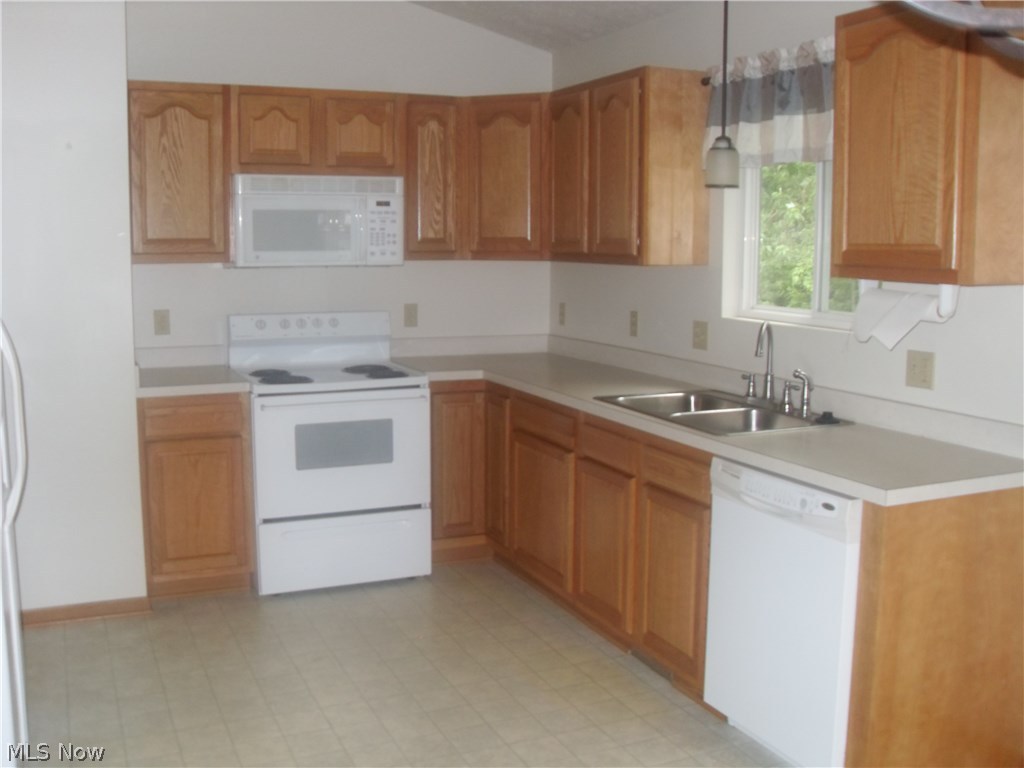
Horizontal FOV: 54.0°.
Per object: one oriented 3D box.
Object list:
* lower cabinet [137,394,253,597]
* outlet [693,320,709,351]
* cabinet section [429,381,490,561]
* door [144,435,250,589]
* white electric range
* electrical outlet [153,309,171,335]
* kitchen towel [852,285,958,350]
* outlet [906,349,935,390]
[{"bbox_3d":[-1.389,0.428,4.332,0.450,0.874,0.630,-3,9,-24],"label":"lower cabinet"},{"bbox_3d":[0.760,-0.195,4.059,0.010,0.115,0.110,-3,9,-24],"label":"outlet"},{"bbox_3d":[-0.362,0.377,4.832,0.295,0.866,0.620,-3,8,-23],"label":"cabinet section"},{"bbox_3d":[-1.271,0.503,4.058,0.395,0.588,0.022,-3,9,-24],"label":"door"},{"bbox_3d":[-0.833,0.272,4.517,0.762,1.148,0.680,-3,9,-24],"label":"white electric range"},{"bbox_3d":[-1.563,-0.276,4.495,0.071,0.115,0.010,-3,9,-24],"label":"electrical outlet"},{"bbox_3d":[1.094,-0.183,2.808,0.120,0.175,0.310,-3,9,-24],"label":"kitchen towel"},{"bbox_3d":[1.223,-0.042,3.008,0.010,0.115,0.115,-3,9,-24],"label":"outlet"}]

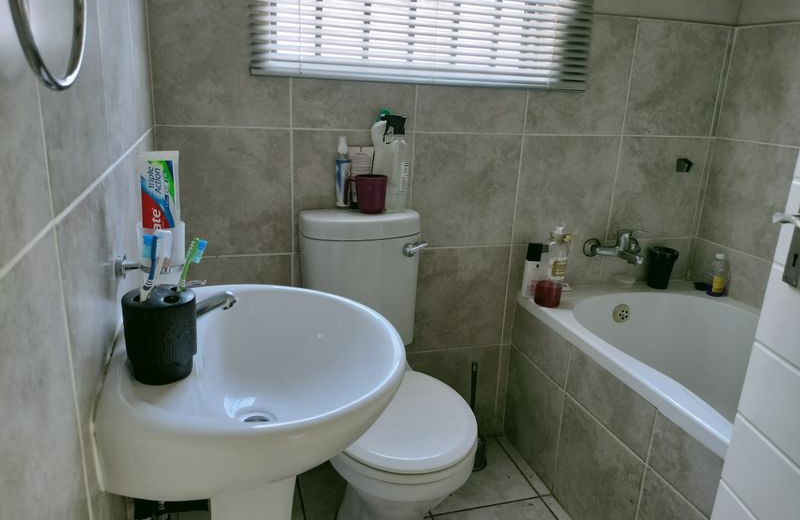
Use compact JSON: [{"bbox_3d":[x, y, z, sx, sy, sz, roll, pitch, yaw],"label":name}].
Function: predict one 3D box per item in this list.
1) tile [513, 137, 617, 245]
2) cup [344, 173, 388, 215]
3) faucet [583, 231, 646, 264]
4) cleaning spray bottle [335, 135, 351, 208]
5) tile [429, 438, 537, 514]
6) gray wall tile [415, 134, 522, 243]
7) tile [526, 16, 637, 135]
[{"bbox_3d":[0.525,-0.220,1.970,0.342,0.340,0.012,-3,17,-17],"label":"tile"},{"bbox_3d":[-0.089,-0.180,1.694,0.118,0.099,0.088,-3,18,-18],"label":"cup"},{"bbox_3d":[0.738,-0.049,2.018,0.230,0.097,0.157,-3,18,-18],"label":"faucet"},{"bbox_3d":[-0.154,-0.240,1.710,0.042,0.192,0.042,1,17,-5],"label":"cleaning spray bottle"},{"bbox_3d":[0.206,0.674,1.977,0.344,0.010,0.324,-3,18,-18],"label":"tile"},{"bbox_3d":[0.196,-0.206,1.867,0.342,0.340,0.012,-3,17,-17],"label":"gray wall tile"},{"bbox_3d":[0.541,-0.548,1.872,0.342,0.340,0.012,-3,17,-17],"label":"tile"}]

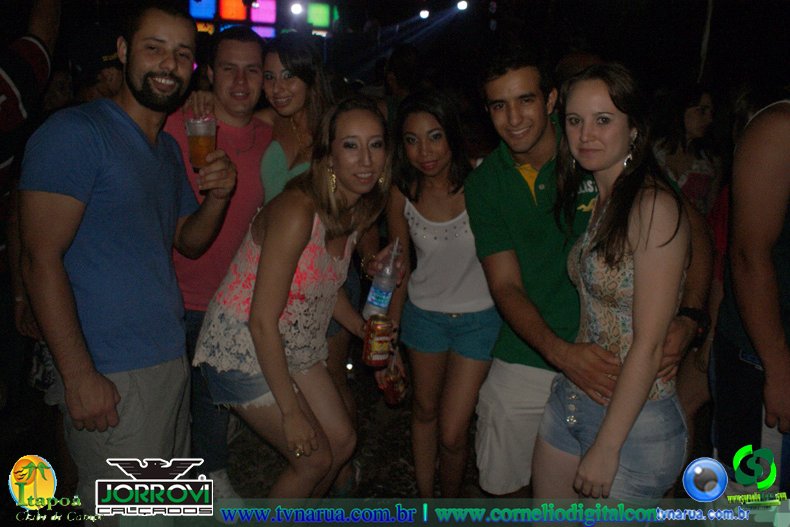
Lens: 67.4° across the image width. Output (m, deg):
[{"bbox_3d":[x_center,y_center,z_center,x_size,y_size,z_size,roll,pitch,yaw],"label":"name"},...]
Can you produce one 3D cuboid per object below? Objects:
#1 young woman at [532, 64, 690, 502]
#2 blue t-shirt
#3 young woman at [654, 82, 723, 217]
[{"bbox_3d":[0.480,0.384,1.436,0.300,1.640,0.430,-8,16,-29],"label":"young woman"},{"bbox_3d":[-0.693,-0.077,1.470,0.280,0.620,0.450,13,16,38],"label":"blue t-shirt"},{"bbox_3d":[1.199,0.066,2.598,0.430,1.620,0.280,5,13,7],"label":"young woman"}]

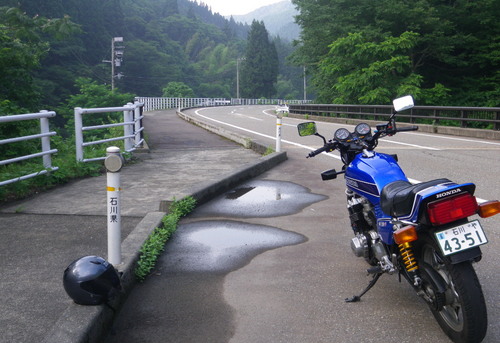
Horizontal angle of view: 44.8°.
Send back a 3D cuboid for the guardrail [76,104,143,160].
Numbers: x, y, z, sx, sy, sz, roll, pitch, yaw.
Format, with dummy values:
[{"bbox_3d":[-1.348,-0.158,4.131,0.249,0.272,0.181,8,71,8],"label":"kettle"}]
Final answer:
[{"bbox_3d":[-2.566,-0.883,12.204,0.460,0.960,4.400,1,8,5],"label":"guardrail"}]

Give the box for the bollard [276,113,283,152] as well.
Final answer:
[{"bbox_3d":[0.570,-0.775,11.852,0.120,0.840,0.140,-2,8,-14],"label":"bollard"}]

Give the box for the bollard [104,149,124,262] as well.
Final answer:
[{"bbox_3d":[-0.949,0.239,4.258,0.120,0.840,0.140,-2,8,-13],"label":"bollard"}]

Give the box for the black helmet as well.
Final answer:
[{"bbox_3d":[-0.912,0.625,3.514,0.330,0.270,0.260,1,8,10],"label":"black helmet"}]

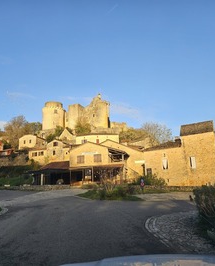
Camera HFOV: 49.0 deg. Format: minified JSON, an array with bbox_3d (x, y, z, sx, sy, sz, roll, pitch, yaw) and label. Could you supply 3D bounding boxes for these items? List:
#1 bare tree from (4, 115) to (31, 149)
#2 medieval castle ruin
[{"bbox_3d":[-32.550,0.040,86.050,9.000,12.500,9.000,2,-12,-11],"label":"bare tree"},{"bbox_3d":[-14.230,-10.760,144.910,48.500,21.500,27.000,1,-12,-6],"label":"medieval castle ruin"}]

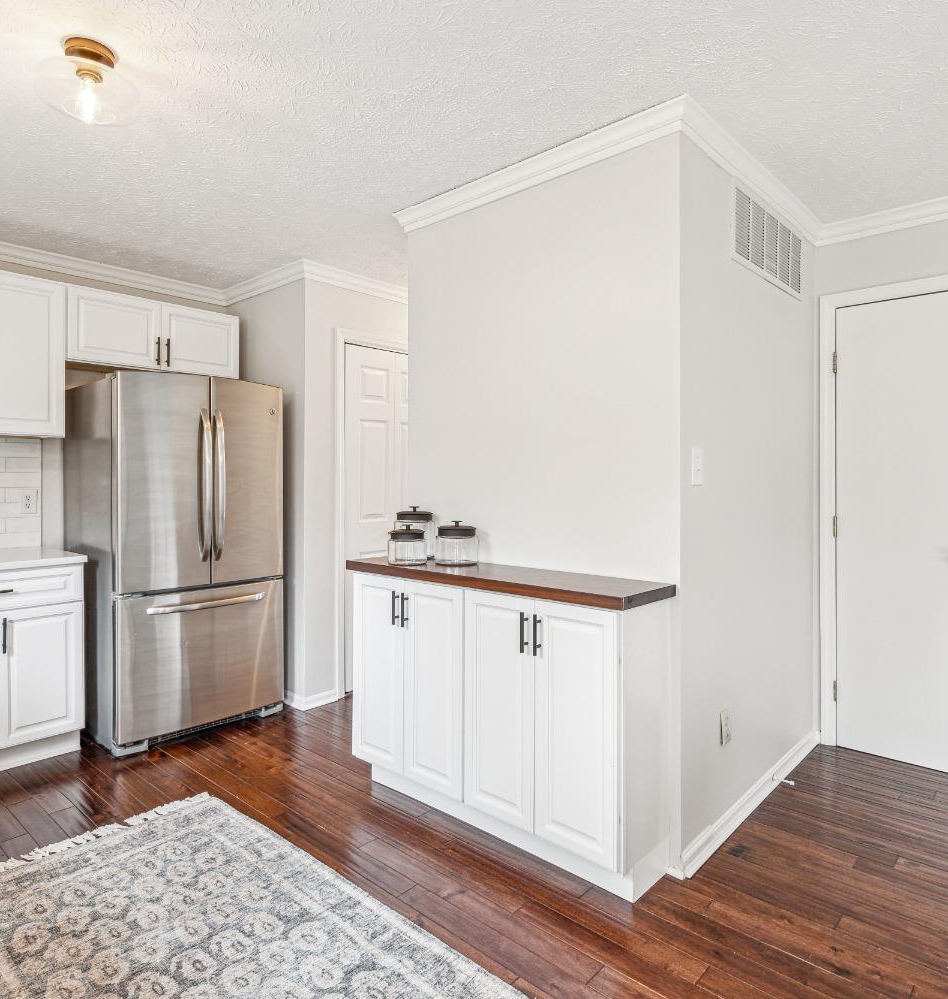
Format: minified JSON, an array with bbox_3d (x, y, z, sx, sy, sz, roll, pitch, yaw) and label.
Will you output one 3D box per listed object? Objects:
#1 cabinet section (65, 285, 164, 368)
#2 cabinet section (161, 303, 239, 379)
[{"bbox_3d":[-1.973,-0.876,3.556,0.330,0.356,0.462,1,2,42],"label":"cabinet section"},{"bbox_3d":[-1.665,-0.883,3.896,0.330,0.356,0.454,1,2,42],"label":"cabinet section"}]

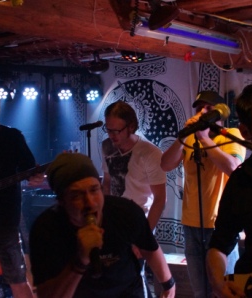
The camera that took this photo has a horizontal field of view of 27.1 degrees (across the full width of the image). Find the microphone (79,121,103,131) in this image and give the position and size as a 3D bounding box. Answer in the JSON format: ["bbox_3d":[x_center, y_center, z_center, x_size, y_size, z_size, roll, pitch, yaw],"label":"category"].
[{"bbox_3d":[-0.217,-0.143,3.200,0.165,0.045,0.045,-14,9,-24],"label":"microphone"}]

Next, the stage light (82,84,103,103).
[{"bbox_3d":[-0.334,-0.553,5.200,0.170,0.165,0.130,-2,29,-19],"label":"stage light"}]

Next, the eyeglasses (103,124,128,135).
[{"bbox_3d":[-0.053,-0.117,3.050,0.140,0.045,0.140,2,24,36],"label":"eyeglasses"}]

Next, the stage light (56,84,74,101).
[{"bbox_3d":[-0.597,-0.557,5.150,0.165,0.155,0.130,0,30,0],"label":"stage light"}]

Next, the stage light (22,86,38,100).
[{"bbox_3d":[-0.923,-0.537,5.050,0.155,0.150,0.125,0,30,4],"label":"stage light"}]

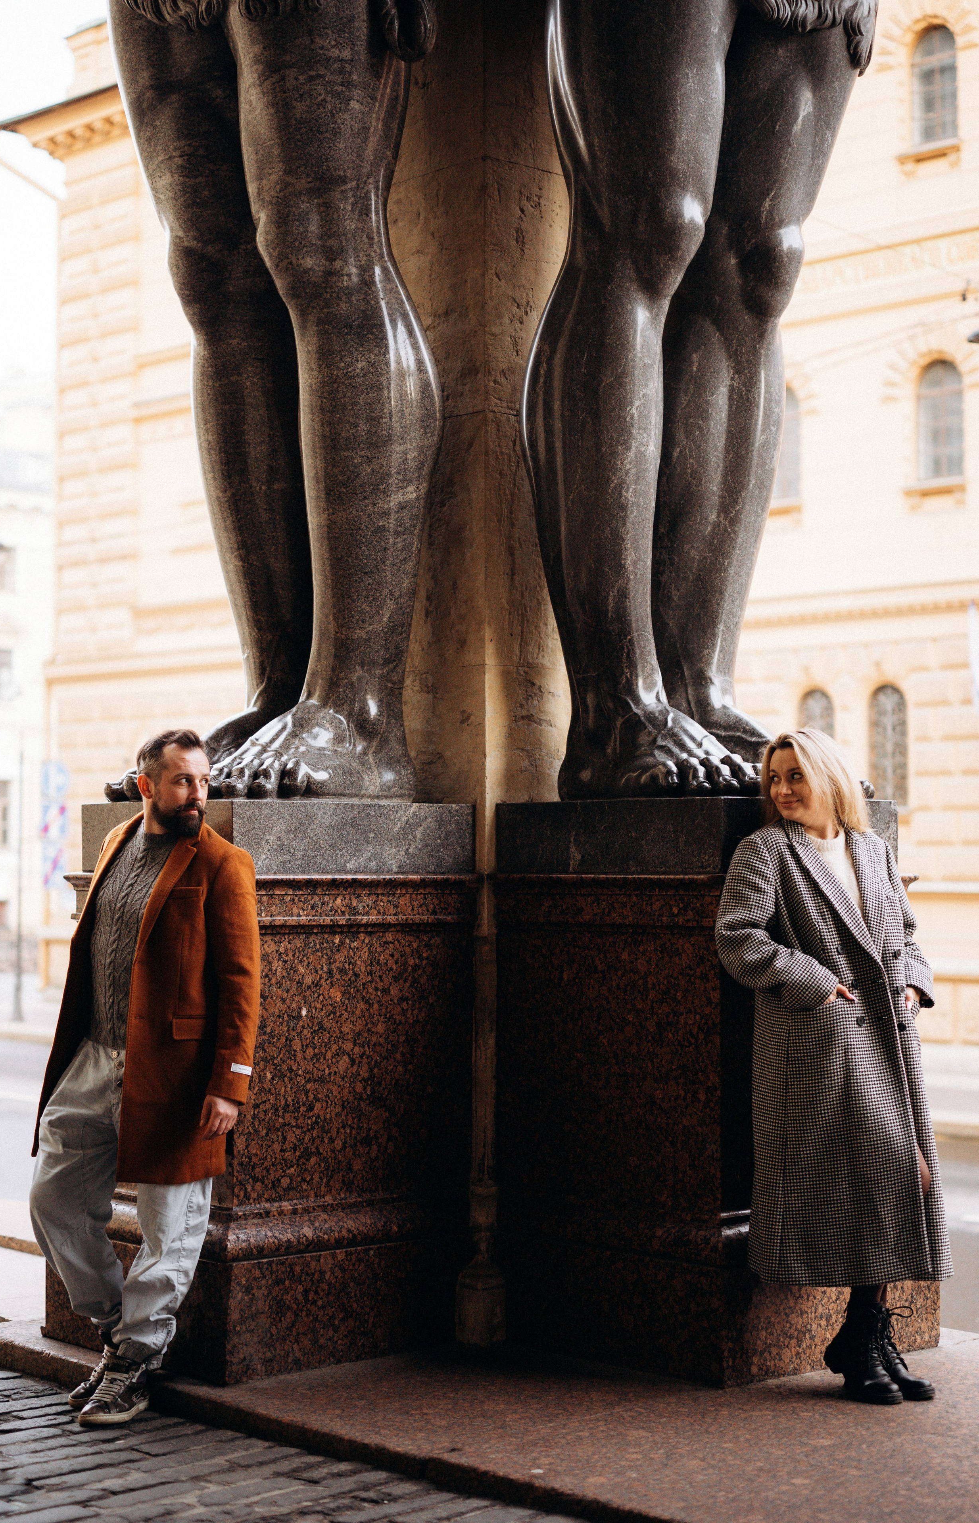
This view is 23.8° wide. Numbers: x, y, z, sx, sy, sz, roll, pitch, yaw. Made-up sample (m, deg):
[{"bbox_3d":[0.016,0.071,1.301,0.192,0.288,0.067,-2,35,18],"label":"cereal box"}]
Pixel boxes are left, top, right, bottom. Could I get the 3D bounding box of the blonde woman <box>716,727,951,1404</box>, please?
[{"bbox_3d":[0.894,0.762,6.052,0.570,1.707,0.430,2,-3,-34],"label":"blonde woman"}]

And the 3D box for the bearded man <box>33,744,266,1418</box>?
[{"bbox_3d":[-0.903,0.810,6.110,0.570,1.782,0.460,-3,-4,44],"label":"bearded man"}]

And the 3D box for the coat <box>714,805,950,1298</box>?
[{"bbox_3d":[0.894,0.746,6.053,0.560,1.198,0.400,2,-3,-34],"label":"coat"}]

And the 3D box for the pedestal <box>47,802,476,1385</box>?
[{"bbox_3d":[-0.630,0.887,6.716,0.944,1.525,0.892,2,-4,-42],"label":"pedestal"}]

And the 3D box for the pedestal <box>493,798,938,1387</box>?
[{"bbox_3d":[0.620,0.882,6.645,0.892,1.525,0.944,2,-4,-42],"label":"pedestal"}]

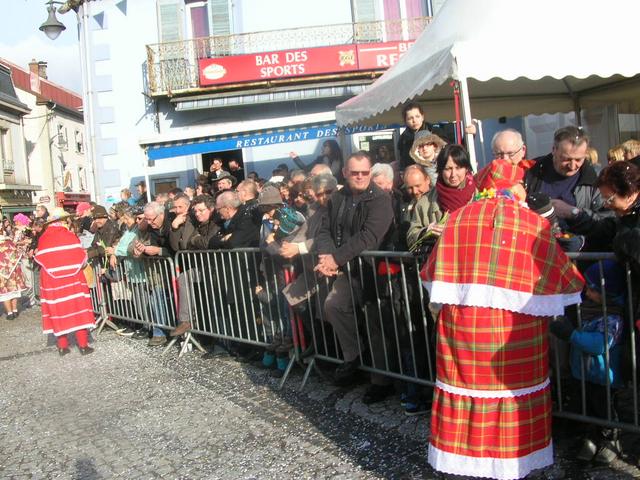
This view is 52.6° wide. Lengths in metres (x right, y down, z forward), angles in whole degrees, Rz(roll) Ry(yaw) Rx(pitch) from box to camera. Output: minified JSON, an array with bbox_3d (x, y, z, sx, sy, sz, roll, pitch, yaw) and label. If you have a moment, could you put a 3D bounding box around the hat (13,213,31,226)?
[{"bbox_3d":[-4.521,-0.310,9.800,0.230,0.190,0.250,-4,5,30],"label":"hat"}]

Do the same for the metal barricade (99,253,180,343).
[{"bbox_3d":[-2.322,0.730,8.146,0.420,1.080,2.370,-7,3,-37],"label":"metal barricade"}]

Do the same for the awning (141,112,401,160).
[{"bbox_3d":[-0.583,-2.297,13.568,6.100,0.660,0.950,-5,3,3],"label":"awning"}]

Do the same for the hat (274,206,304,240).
[{"bbox_3d":[-0.266,-0.144,5.650,0.250,0.270,0.260,9,14,37],"label":"hat"}]

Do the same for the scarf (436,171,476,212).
[{"bbox_3d":[0.892,-0.308,4.200,0.290,0.260,0.240,-5,3,14],"label":"scarf"}]

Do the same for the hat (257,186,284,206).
[{"bbox_3d":[-0.460,-0.395,5.950,0.260,0.190,0.270,-5,3,14],"label":"hat"}]

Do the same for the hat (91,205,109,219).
[{"bbox_3d":[-2.930,-0.379,8.600,0.260,0.180,0.230,-9,5,-41],"label":"hat"}]

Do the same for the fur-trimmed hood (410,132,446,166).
[{"bbox_3d":[0.796,-0.661,4.750,0.265,0.260,0.260,-5,3,9],"label":"fur-trimmed hood"}]

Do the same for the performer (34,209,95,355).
[{"bbox_3d":[-3.058,0.479,7.821,0.670,1.730,0.520,-5,3,-6],"label":"performer"}]

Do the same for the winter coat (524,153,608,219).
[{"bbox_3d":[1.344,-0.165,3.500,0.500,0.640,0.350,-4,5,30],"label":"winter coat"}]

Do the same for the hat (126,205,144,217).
[{"bbox_3d":[-2.395,-0.383,8.400,0.220,0.160,0.240,-3,5,41],"label":"hat"}]

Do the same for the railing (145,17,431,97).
[{"bbox_3d":[-0.410,-3.785,13.519,6.100,1.020,0.650,-6,4,-2],"label":"railing"}]

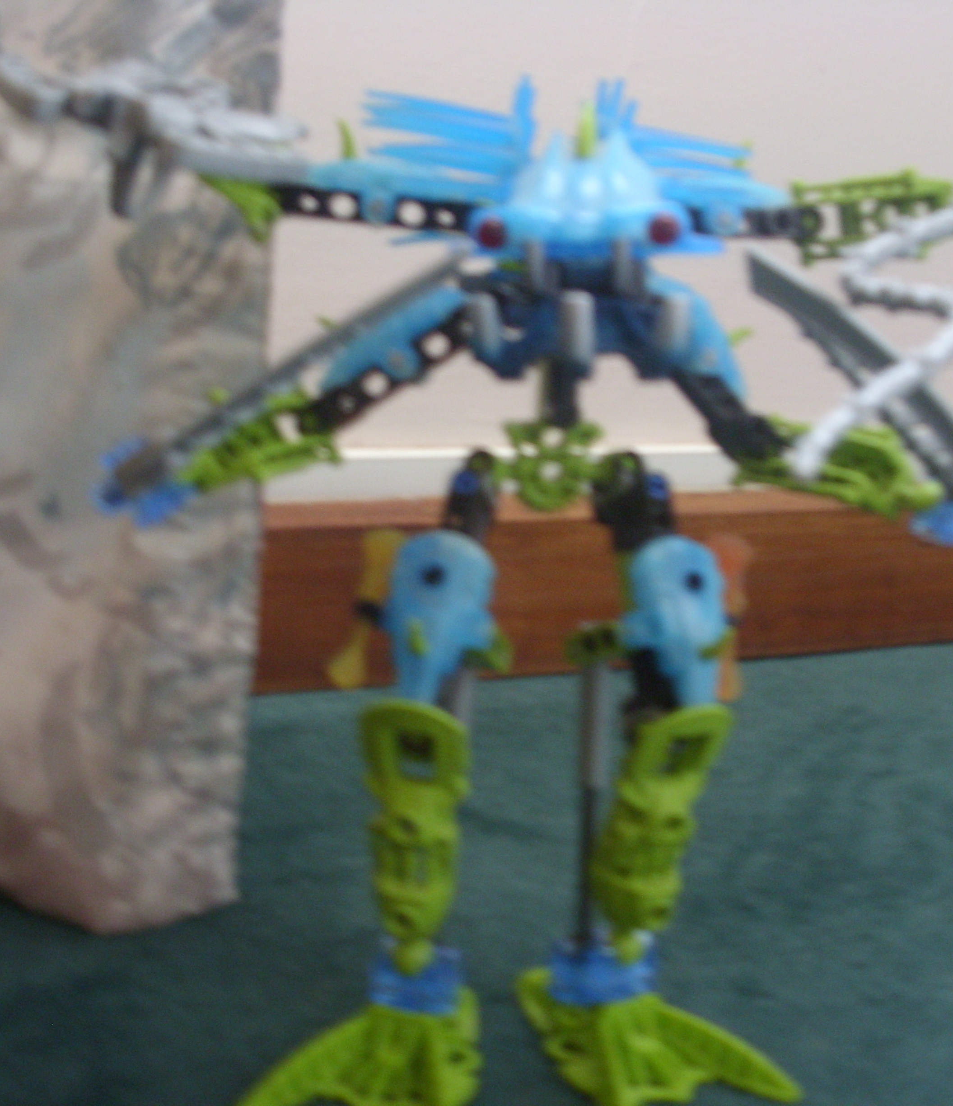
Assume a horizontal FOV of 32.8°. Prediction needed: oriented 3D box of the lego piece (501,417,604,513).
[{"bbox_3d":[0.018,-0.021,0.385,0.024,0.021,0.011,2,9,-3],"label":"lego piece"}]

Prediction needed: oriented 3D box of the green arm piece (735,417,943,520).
[{"bbox_3d":[0.082,-0.019,0.366,0.046,0.018,0.017,12,6,4],"label":"green arm piece"}]

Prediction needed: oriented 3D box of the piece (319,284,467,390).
[{"bbox_3d":[-0.017,-0.048,0.369,0.038,0.015,0.022,-32,6,7],"label":"piece"}]

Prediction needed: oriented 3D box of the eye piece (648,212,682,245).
[{"bbox_3d":[0.042,-0.072,0.360,0.007,0.007,0.007,2,10,-7],"label":"eye piece"}]

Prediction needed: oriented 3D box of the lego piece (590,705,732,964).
[{"bbox_3d":[0.042,0.065,0.377,0.021,0.059,0.018,11,7,-16],"label":"lego piece"}]

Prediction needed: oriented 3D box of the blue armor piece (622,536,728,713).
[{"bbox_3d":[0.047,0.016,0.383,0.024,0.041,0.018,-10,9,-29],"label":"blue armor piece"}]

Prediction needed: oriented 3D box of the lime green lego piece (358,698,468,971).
[{"bbox_3d":[-0.014,0.066,0.377,0.023,0.061,0.018,2,9,12],"label":"lime green lego piece"}]

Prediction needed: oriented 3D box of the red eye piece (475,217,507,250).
[{"bbox_3d":[0.003,-0.071,0.360,0.007,0.007,0.007,4,10,6],"label":"red eye piece"}]

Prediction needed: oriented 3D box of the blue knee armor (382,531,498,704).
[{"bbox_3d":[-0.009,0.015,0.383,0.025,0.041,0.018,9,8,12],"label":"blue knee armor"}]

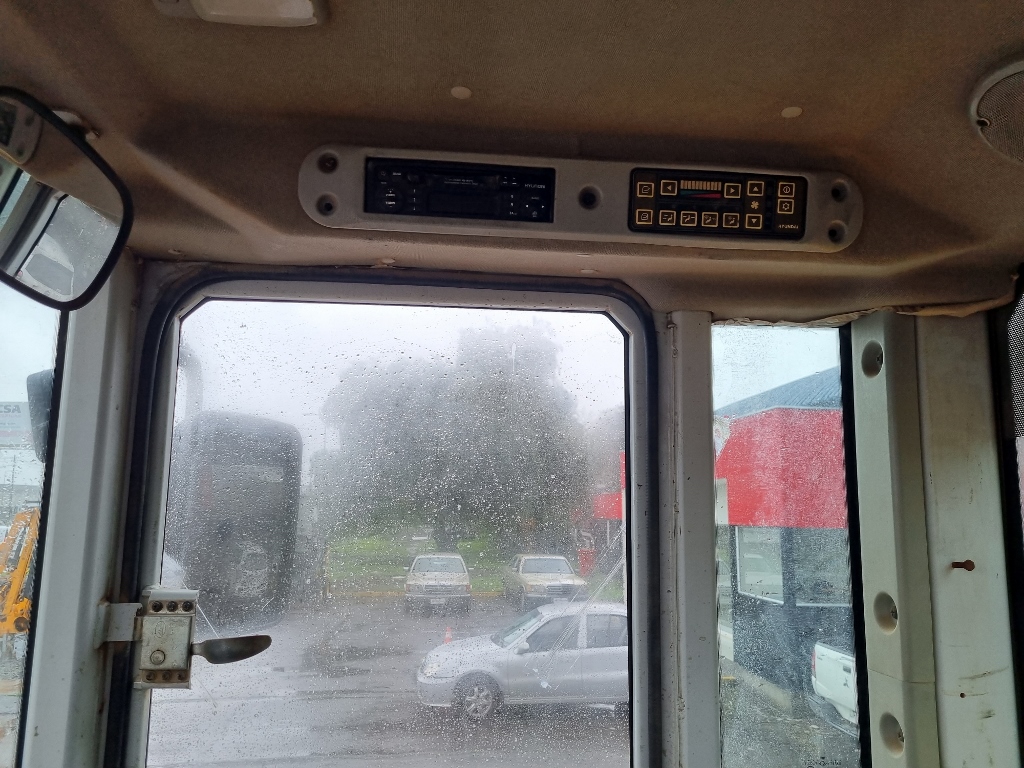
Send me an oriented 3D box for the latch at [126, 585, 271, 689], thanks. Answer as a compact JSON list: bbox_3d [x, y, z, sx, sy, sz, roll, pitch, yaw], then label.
[{"bbox_3d":[-0.296,0.243,0.736,0.131,0.091,0.045,1,-8,-6],"label":"latch"}]

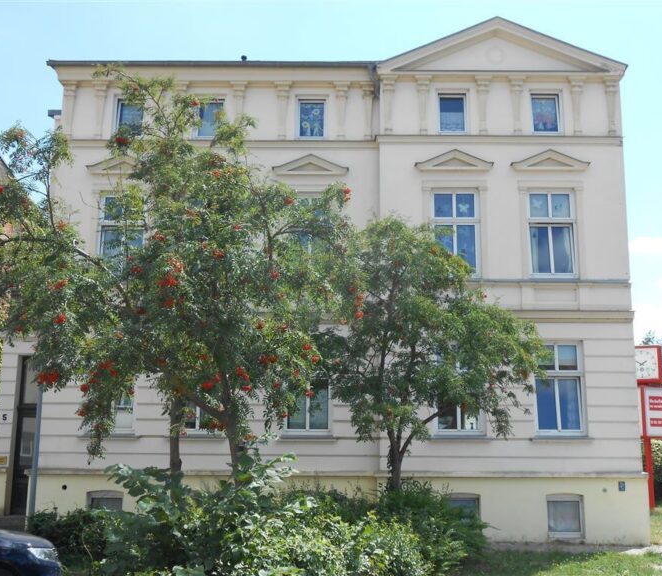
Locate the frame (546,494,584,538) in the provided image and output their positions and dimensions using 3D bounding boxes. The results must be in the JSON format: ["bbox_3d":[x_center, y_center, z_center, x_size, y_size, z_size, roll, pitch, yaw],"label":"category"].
[{"bbox_3d":[4.818,4.730,17.459,0.764,0.868,0.130,0,-11,0],"label":"frame"}]

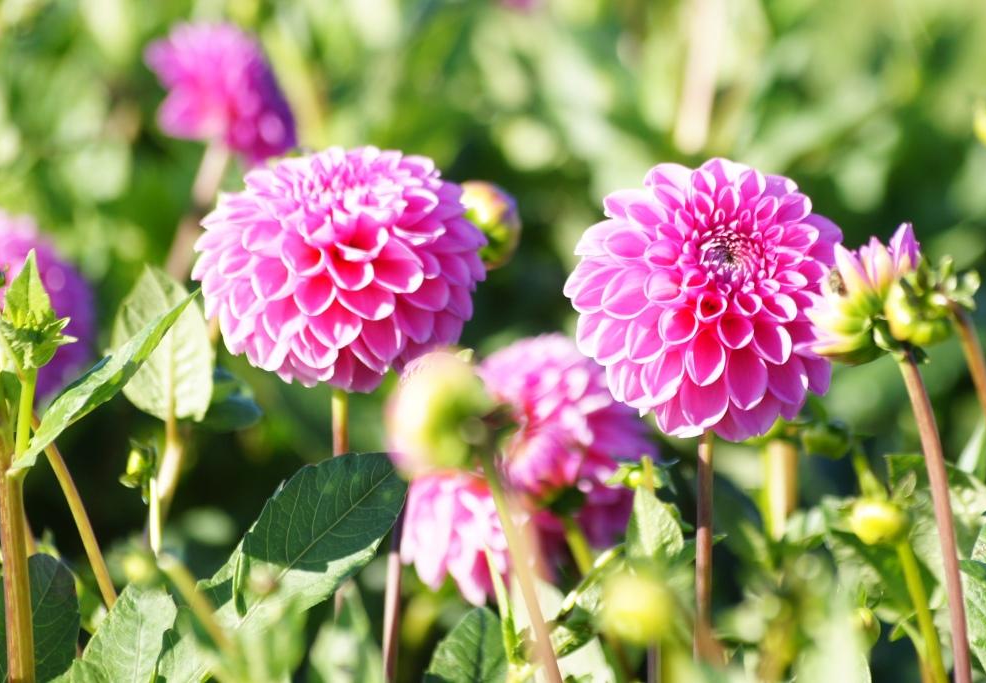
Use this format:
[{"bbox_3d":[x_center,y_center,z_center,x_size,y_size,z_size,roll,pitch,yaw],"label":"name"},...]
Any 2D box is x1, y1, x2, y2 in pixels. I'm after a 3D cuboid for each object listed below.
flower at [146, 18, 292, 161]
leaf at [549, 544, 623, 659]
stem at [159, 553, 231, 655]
[{"bbox_3d":[-0.136,-0.124,4.250,0.073,0.074,0.055,6,21,30],"label":"flower"},{"bbox_3d":[0.034,0.093,3.050,0.026,0.040,0.022,1,7,7],"label":"leaf"},{"bbox_3d":[-0.099,0.088,2.850,0.005,0.038,0.005,-32,6,0],"label":"stem"}]

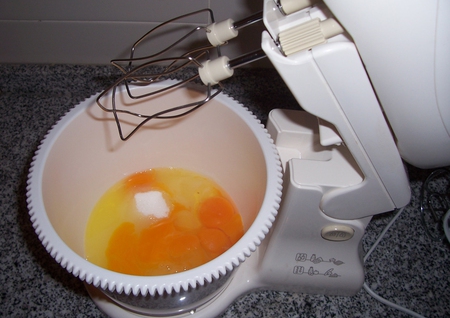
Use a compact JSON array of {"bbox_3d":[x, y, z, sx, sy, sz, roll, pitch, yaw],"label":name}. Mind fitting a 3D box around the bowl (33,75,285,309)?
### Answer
[{"bbox_3d":[-0.063,0.050,0.450,0.219,0.145,0.219,5,55,0],"label":"bowl"}]

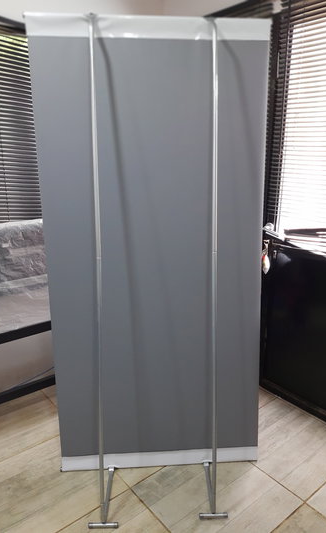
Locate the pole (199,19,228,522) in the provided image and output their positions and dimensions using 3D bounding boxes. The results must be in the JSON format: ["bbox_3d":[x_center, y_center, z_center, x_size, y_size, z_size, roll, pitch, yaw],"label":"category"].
[{"bbox_3d":[0.188,0.035,1.581,0.119,1.970,0.345,-1,11,-4],"label":"pole"}]

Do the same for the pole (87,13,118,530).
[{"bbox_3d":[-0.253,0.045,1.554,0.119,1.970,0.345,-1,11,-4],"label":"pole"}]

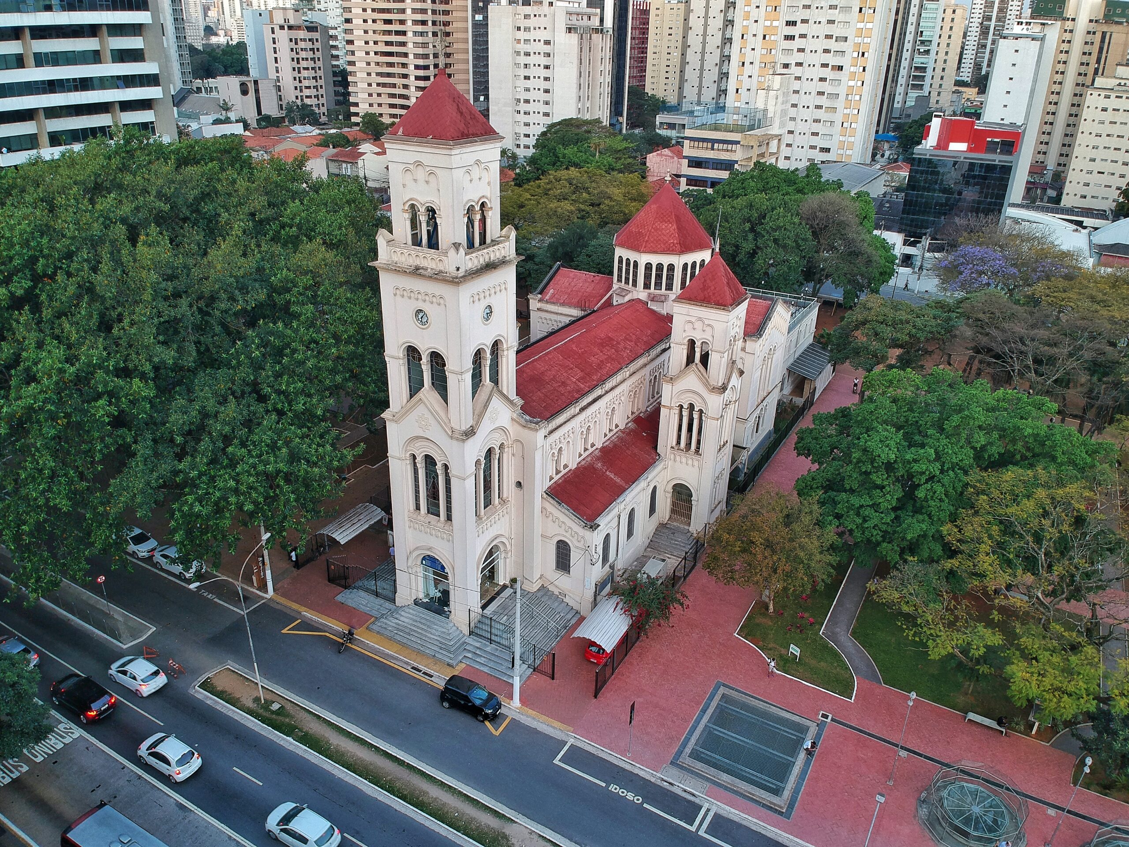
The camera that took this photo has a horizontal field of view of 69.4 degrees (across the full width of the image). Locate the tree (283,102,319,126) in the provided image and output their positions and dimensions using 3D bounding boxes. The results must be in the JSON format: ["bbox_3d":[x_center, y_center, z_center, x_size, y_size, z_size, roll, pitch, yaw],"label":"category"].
[{"bbox_3d":[-88.652,-104.419,275.000,11.000,8.300,10.500,15,28,26],"label":"tree"}]

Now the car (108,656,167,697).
[{"bbox_3d":[-26.010,15.047,49.512,3.950,1.470,1.700,15,28,26],"label":"car"}]

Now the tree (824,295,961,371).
[{"bbox_3d":[40.096,-10.718,100.281,15.600,9.800,14.000,12,27,20],"label":"tree"}]

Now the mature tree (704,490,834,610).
[{"bbox_3d":[14.314,9.447,57.540,9.000,9.500,9.000,9,26,15],"label":"mature tree"}]

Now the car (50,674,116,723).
[{"bbox_3d":[-28.178,15.843,47.631,4.500,1.520,1.800,15,28,26],"label":"car"}]

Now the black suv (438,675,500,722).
[{"bbox_3d":[-5.620,16.816,50.004,3.700,1.530,1.680,12,27,21],"label":"black suv"}]

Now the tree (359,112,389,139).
[{"bbox_3d":[-57.115,-89.500,245.000,9.000,8.200,8.500,-4,26,-12],"label":"tree"}]

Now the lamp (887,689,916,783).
[{"bbox_3d":[17.752,16.745,42.955,0.420,6.100,1.100,15,28,26],"label":"lamp"}]

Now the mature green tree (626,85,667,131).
[{"bbox_3d":[30.142,-114.801,298.000,15.000,15.000,14.000,4,25,4],"label":"mature green tree"}]

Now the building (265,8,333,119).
[{"bbox_3d":[-99.106,-134.619,306.039,20.500,36.500,18.000,-2,26,-8],"label":"building"}]

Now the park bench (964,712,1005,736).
[{"bbox_3d":[24.871,17.652,48.089,2.100,0.450,0.550,15,28,26],"label":"park bench"}]

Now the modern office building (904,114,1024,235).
[{"bbox_3d":[68.013,-39.087,140.968,15.100,25.800,18.500,15,28,26],"label":"modern office building"}]

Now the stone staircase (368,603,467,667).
[{"bbox_3d":[-9.439,13.549,53.508,7.200,1.400,2.400,15,28,26],"label":"stone staircase"}]

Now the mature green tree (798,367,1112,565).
[{"bbox_3d":[28.393,3.867,62.319,20.500,13.500,20.000,15,28,26],"label":"mature green tree"}]

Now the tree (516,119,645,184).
[{"bbox_3d":[3.256,-52.877,172.000,26.000,20.500,21.000,2,25,0],"label":"tree"}]

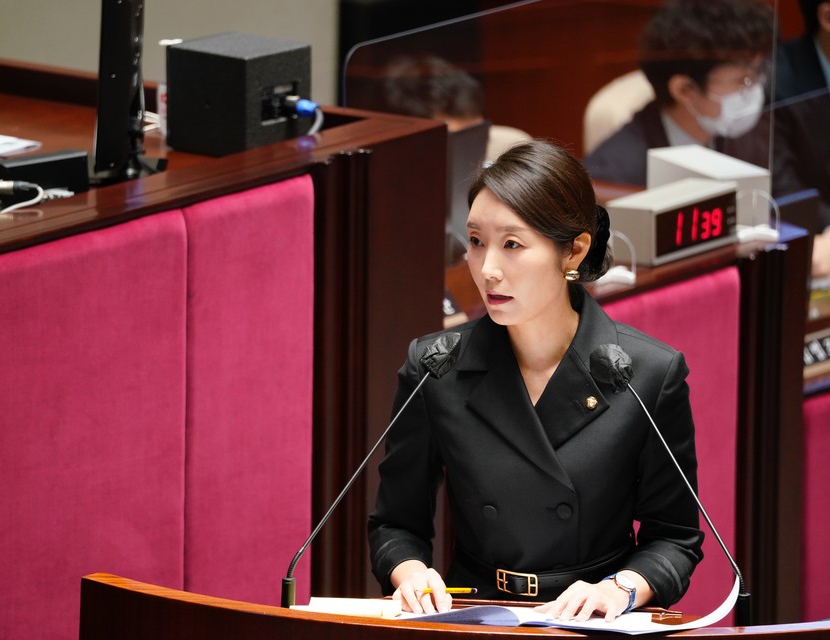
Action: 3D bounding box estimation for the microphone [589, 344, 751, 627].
[{"bbox_3d":[0.332,0.212,13.833,0.220,0.360,0.065,7,13,35],"label":"microphone"}]

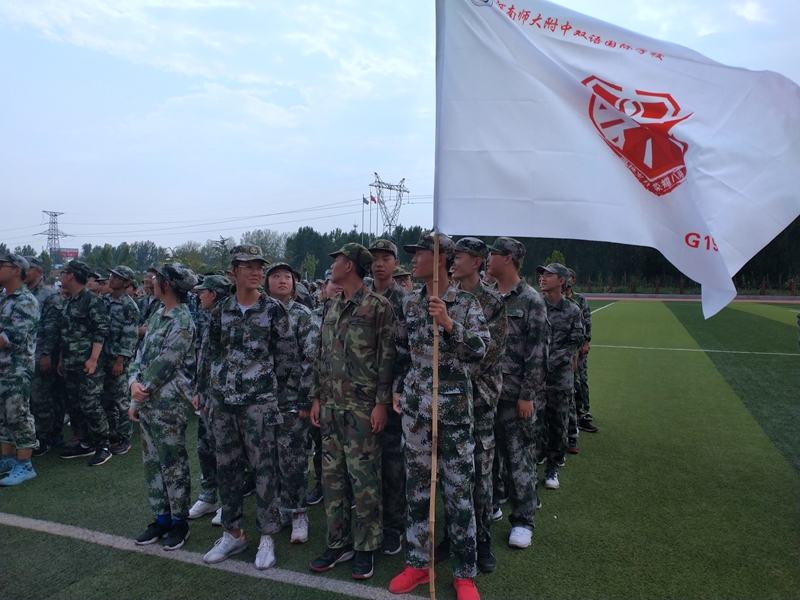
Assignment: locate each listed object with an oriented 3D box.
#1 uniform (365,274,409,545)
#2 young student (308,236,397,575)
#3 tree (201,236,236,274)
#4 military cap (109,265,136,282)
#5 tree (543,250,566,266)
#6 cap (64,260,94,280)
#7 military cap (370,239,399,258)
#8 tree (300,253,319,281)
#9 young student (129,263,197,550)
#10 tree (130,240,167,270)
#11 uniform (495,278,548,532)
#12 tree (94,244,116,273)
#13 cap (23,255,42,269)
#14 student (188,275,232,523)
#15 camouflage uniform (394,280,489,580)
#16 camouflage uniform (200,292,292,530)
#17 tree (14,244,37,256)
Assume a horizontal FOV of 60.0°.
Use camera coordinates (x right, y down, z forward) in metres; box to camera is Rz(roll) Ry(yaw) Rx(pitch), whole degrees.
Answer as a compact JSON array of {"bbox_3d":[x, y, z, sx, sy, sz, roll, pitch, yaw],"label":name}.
[{"bbox_3d":[-0.121,0.634,4.087,0.480,1.550,0.310,1,1,16],"label":"uniform"},{"bbox_3d":[-0.255,0.594,3.727,0.490,1.740,0.360,1,1,16],"label":"young student"},{"bbox_3d":[-19.742,-3.623,75.000,3.700,6.600,3.700,1,1,0],"label":"tree"},{"bbox_3d":[-2.531,-0.242,6.325,0.180,0.140,0.250,2,-8,36],"label":"military cap"},{"bbox_3d":[19.962,-3.367,89.000,2.800,5.980,2.700,1,1,0],"label":"tree"},{"bbox_3d":[-2.746,-0.255,5.930,0.250,0.145,0.185,5,0,-6],"label":"cap"},{"bbox_3d":[-0.093,-0.297,3.920,0.170,0.115,0.240,1,1,14],"label":"military cap"},{"bbox_3d":[-11.487,-3.318,88.000,2.400,5.300,2.300,1,1,0],"label":"tree"},{"bbox_3d":[-1.381,0.588,4.050,0.430,1.620,0.390,2,2,36],"label":"young student"},{"bbox_3d":[-37.364,-5.026,103.000,5.300,7.480,5.200,1,1,0],"label":"tree"},{"bbox_3d":[0.733,0.624,4.180,0.320,1.490,0.460,-1,2,-43],"label":"uniform"},{"bbox_3d":[-38.947,-4.202,92.000,2.900,6.330,2.800,1,1,0],"label":"tree"},{"bbox_3d":[-3.298,-0.340,6.204,0.190,0.130,0.250,2,2,41],"label":"cap"},{"bbox_3d":[-1.216,0.610,4.520,0.430,1.560,0.340,1,1,32],"label":"student"},{"bbox_3d":[0.203,0.645,3.400,0.490,1.470,0.380,1,1,8],"label":"camouflage uniform"},{"bbox_3d":[-0.847,0.628,3.850,0.510,1.360,0.320,1,1,13],"label":"camouflage uniform"},{"bbox_3d":[-54.017,-4.585,100.000,3.400,6.700,3.400,1,1,0],"label":"tree"}]

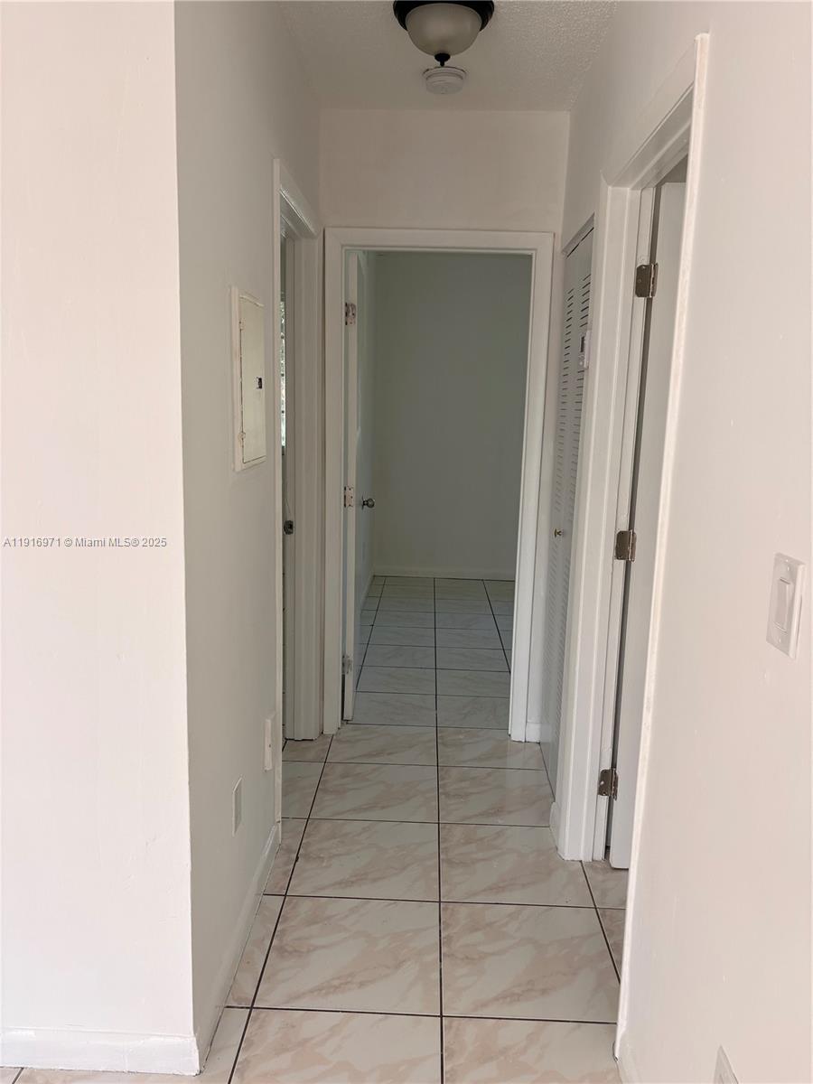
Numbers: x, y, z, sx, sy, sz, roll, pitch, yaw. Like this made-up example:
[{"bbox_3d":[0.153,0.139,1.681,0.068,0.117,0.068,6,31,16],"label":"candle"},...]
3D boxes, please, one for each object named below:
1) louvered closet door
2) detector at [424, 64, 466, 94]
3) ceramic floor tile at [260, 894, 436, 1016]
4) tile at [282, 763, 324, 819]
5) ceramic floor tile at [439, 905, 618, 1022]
[{"bbox_3d":[0.601,-0.064,2.985,0.033,1.989,0.702,2,10,1],"label":"louvered closet door"},{"bbox_3d":[0.131,-1.573,2.773,0.151,0.044,0.151,2,10,1],"label":"detector"},{"bbox_3d":[-0.136,1.094,2.177,0.449,0.010,0.449,2,10,1],"label":"ceramic floor tile"},{"bbox_3d":[-0.426,0.922,3.048,0.189,0.010,0.450,2,10,1],"label":"tile"},{"bbox_3d":[0.316,1.096,2.141,0.450,0.010,0.450,2,10,1],"label":"ceramic floor tile"}]

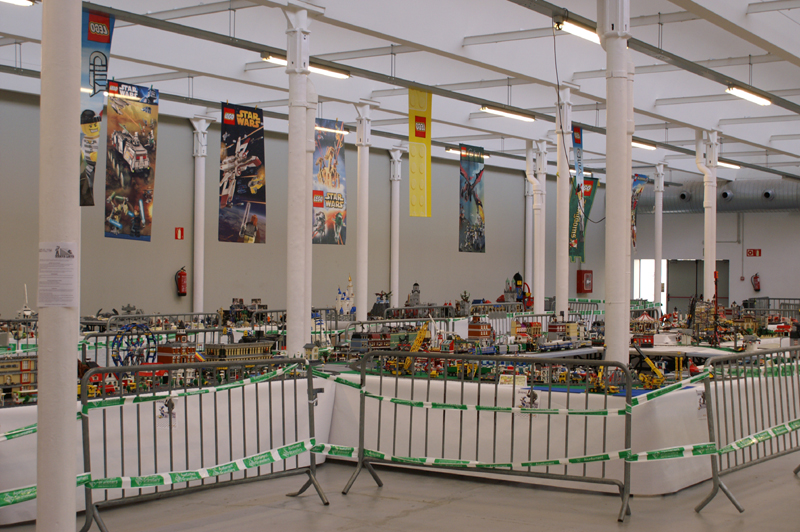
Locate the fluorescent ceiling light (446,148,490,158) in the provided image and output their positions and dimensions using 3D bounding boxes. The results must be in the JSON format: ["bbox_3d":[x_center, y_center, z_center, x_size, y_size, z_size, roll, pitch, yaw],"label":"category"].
[{"bbox_3d":[1.323,-2.185,22.500,0.140,0.100,1.530,0,0,35],"label":"fluorescent ceiling light"}]

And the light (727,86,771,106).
[{"bbox_3d":[4.826,-2.347,15.936,0.150,0.110,1.480,0,-1,36],"label":"light"}]

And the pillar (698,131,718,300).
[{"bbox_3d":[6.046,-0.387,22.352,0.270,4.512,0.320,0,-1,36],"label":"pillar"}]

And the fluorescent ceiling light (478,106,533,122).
[{"bbox_3d":[1.684,-2.354,17.863,0.150,0.110,1.480,0,-1,36],"label":"fluorescent ceiling light"}]

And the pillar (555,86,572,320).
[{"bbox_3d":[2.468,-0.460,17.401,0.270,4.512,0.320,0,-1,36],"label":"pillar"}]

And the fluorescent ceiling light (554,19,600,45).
[{"bbox_3d":[2.022,-2.404,12.077,0.150,0.110,1.480,0,-1,36],"label":"fluorescent ceiling light"}]

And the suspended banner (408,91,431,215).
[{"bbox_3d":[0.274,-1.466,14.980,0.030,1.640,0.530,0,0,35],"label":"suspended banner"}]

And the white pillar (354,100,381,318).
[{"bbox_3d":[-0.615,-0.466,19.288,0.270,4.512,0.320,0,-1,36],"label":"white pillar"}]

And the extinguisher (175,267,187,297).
[{"bbox_3d":[-3.758,0.266,19.793,0.180,0.520,0.200,1,0,35],"label":"extinguisher"}]

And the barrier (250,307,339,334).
[{"bbox_3d":[-1.568,1.172,17.558,0.420,1.030,2.000,1,0,37],"label":"barrier"}]

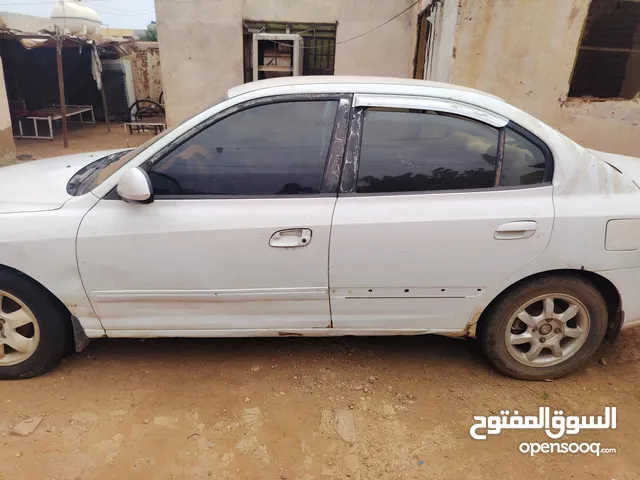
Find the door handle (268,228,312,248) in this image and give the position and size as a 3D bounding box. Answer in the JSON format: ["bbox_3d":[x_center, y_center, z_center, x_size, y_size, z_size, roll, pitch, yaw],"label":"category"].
[{"bbox_3d":[-0.128,-0.008,1.929,0.190,0.085,0.050,1,16,-2],"label":"door handle"}]

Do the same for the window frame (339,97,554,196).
[{"bbox_3d":[0.551,-0.403,1.956,0.940,0.455,0.105,1,-4,-2],"label":"window frame"}]

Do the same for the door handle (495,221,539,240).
[{"bbox_3d":[0.865,-0.042,1.954,0.190,0.082,0.050,1,16,-2],"label":"door handle"}]

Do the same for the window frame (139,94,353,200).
[{"bbox_3d":[-0.314,-0.410,1.921,0.920,0.460,0.105,1,-4,-2],"label":"window frame"}]

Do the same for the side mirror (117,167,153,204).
[{"bbox_3d":[-0.722,-0.210,1.749,0.138,0.132,0.175,1,20,-2],"label":"side mirror"}]

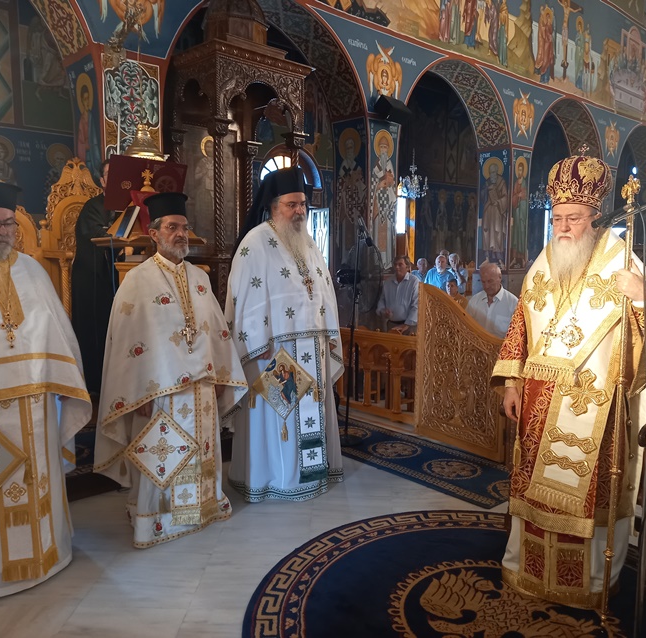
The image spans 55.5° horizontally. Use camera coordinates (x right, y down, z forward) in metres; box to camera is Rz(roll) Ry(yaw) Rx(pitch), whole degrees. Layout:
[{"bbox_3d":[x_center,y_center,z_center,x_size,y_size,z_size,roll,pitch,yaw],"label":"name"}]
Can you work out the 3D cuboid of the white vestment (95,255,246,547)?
[{"bbox_3d":[-0.767,0.396,3.163,0.770,1.448,0.520,-5,8,-41],"label":"white vestment"}]

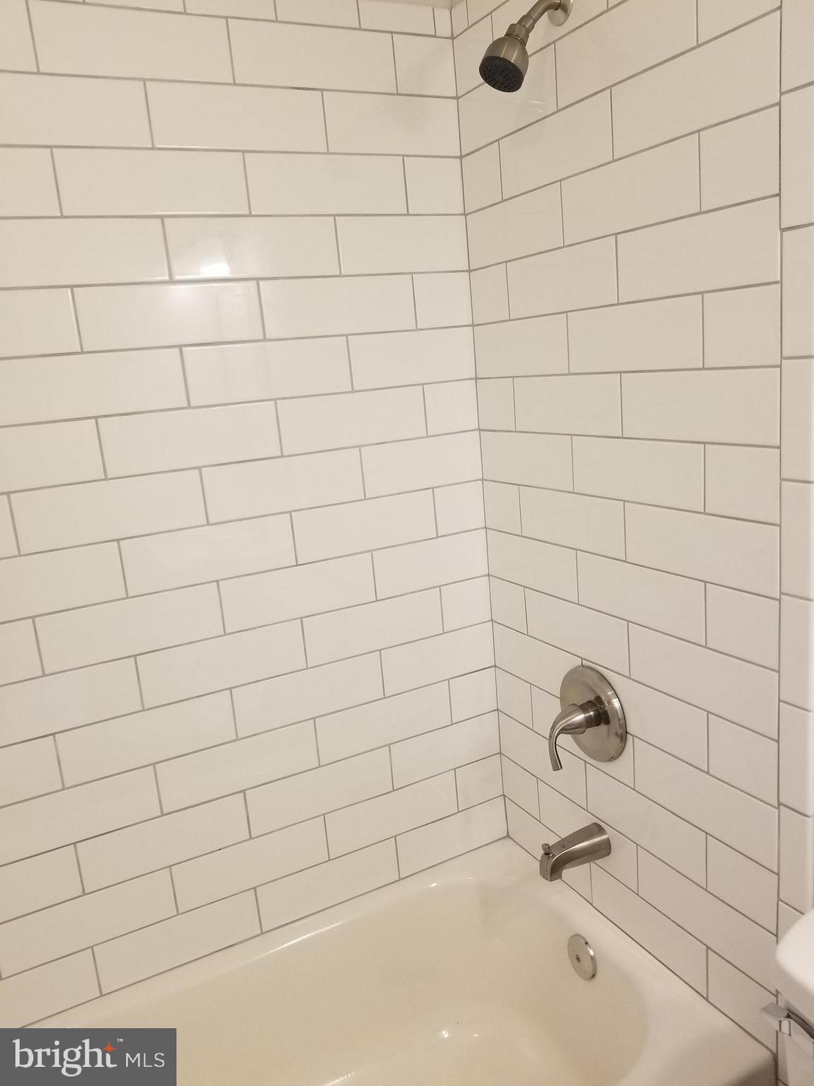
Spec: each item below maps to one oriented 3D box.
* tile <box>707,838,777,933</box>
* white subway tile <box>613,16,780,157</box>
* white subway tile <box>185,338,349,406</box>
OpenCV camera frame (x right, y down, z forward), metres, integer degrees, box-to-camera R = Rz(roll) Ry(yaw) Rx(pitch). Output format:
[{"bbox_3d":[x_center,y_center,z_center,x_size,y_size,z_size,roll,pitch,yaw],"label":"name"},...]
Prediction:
[{"bbox_3d":[0.519,0.523,1.260,0.010,0.101,0.125,-11,14,-26],"label":"tile"},{"bbox_3d":[0.379,-0.603,1.096,0.010,0.102,0.286,-12,14,-26],"label":"white subway tile"},{"bbox_3d":[-0.244,-0.311,1.471,0.306,0.101,0.009,-11,14,-25],"label":"white subway tile"}]

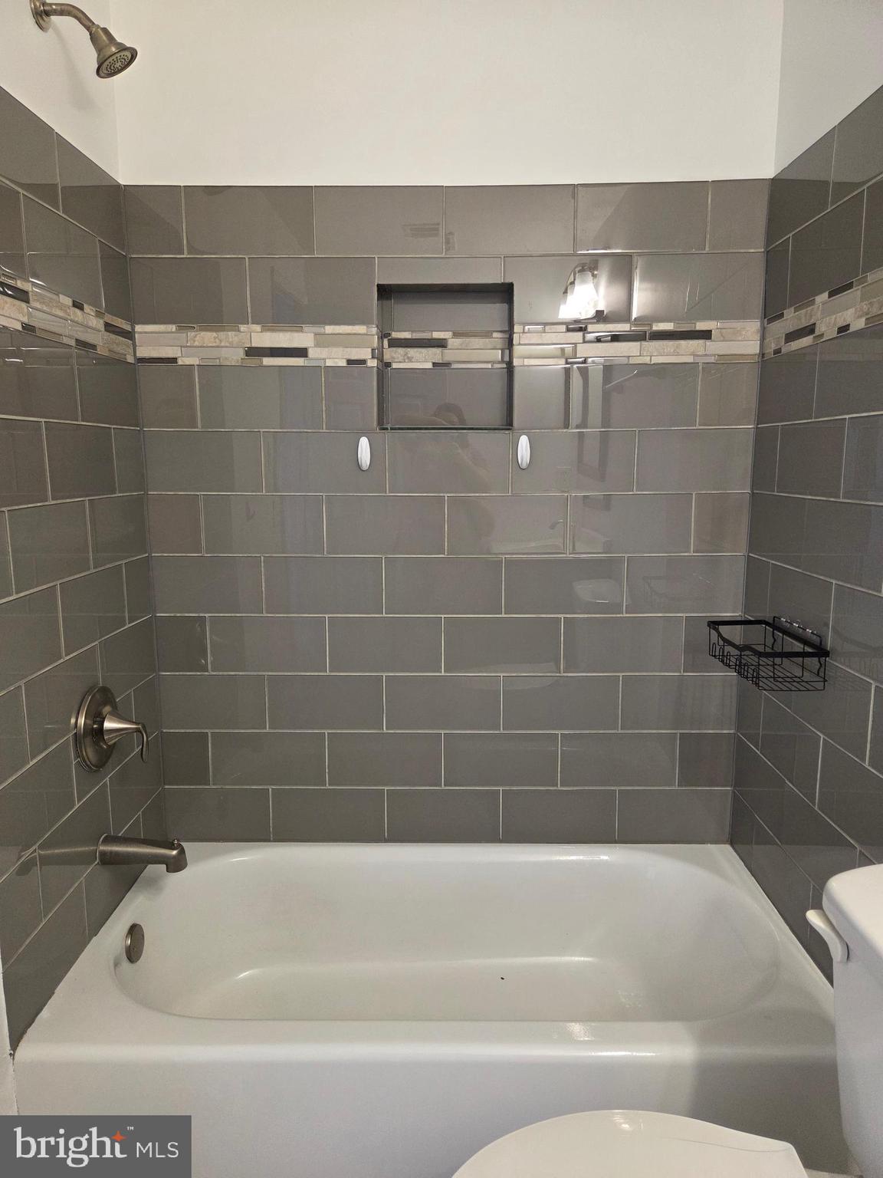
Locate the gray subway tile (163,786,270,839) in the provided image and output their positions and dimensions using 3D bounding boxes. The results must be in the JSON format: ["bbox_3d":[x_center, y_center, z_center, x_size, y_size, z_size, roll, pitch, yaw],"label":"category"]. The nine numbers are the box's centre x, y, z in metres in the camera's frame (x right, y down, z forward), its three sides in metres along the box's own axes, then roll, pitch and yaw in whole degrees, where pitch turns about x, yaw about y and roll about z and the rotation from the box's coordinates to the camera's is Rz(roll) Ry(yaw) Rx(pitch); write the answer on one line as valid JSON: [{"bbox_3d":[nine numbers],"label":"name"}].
[{"bbox_3d":[-0.594,0.601,2.085,0.279,0.150,0.009,0,9,1],"label":"gray subway tile"}]

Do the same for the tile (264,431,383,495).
[{"bbox_3d":[-0.287,-0.310,1.935,0.302,0.151,0.010,0,10,1],"label":"tile"}]

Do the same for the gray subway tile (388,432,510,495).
[{"bbox_3d":[0.018,-0.315,1.937,0.303,0.152,0.009,0,9,1],"label":"gray subway tile"}]

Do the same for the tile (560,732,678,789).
[{"bbox_3d":[0.464,0.448,2.050,0.302,0.151,0.010,0,10,1],"label":"tile"}]

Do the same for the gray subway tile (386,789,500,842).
[{"bbox_3d":[0.006,0.604,2.090,0.303,0.152,0.010,0,9,1],"label":"gray subway tile"}]

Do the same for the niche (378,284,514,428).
[{"bbox_3d":[0.011,-0.568,1.945,0.328,0.340,0.105,0,9,1],"label":"niche"}]

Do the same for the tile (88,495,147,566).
[{"bbox_3d":[-0.749,-0.135,1.813,0.010,0.152,0.304,0,9,1],"label":"tile"}]

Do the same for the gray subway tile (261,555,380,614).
[{"bbox_3d":[-0.298,-0.008,1.983,0.301,0.149,0.009,0,9,1],"label":"gray subway tile"}]

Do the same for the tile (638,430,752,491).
[{"bbox_3d":[0.621,-0.315,1.927,0.283,0.152,0.009,0,9,1],"label":"tile"}]

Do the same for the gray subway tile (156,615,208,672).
[{"bbox_3d":[-0.670,0.144,2.029,0.134,0.152,0.010,0,9,1],"label":"gray subway tile"}]

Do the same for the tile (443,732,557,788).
[{"bbox_3d":[0.157,0.448,2.055,0.302,0.151,0.010,0,9,1],"label":"tile"}]

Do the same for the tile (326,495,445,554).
[{"bbox_3d":[-0.140,-0.159,1.970,0.304,0.152,0.010,0,9,1],"label":"tile"}]

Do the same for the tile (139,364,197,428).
[{"bbox_3d":[-0.666,-0.470,1.925,0.140,0.155,0.010,0,9,1],"label":"tile"}]

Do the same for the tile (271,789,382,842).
[{"bbox_3d":[-0.300,0.603,2.090,0.303,0.153,0.009,0,9,1],"label":"tile"}]

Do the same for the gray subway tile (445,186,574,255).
[{"bbox_3d":[0.161,-0.868,1.842,0.303,0.153,0.010,0,9,1],"label":"gray subway tile"}]

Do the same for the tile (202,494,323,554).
[{"bbox_3d":[-0.445,-0.160,1.963,0.302,0.151,0.010,0,10,1],"label":"tile"}]

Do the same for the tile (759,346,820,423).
[{"bbox_3d":[0.766,-0.445,1.736,0.009,0.149,0.296,0,9,1],"label":"tile"}]

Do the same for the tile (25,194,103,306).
[{"bbox_3d":[-0.755,-0.666,1.567,0.010,0.149,0.304,0,9,1],"label":"tile"}]

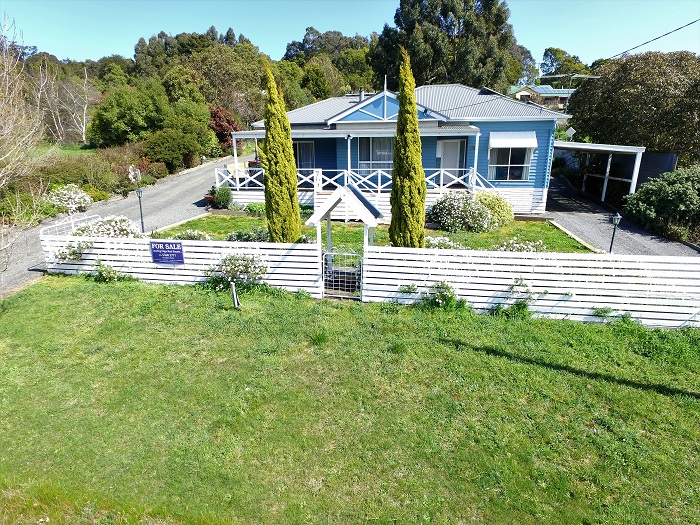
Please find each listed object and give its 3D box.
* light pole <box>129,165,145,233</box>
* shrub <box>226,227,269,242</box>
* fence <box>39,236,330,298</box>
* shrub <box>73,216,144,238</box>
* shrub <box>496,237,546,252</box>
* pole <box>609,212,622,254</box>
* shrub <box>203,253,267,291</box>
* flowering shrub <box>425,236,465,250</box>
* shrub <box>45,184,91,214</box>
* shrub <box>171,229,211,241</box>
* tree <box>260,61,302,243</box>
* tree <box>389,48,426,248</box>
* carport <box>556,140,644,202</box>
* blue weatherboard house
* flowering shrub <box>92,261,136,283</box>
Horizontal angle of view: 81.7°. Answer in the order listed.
[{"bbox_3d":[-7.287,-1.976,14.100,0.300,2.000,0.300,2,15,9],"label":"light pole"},{"bbox_3d":[-2.757,-0.504,11.043,1.100,0.972,0.900,2,15,9],"label":"shrub"},{"bbox_3d":[-4.567,0.082,10.561,7.863,1.379,0.120,2,15,9],"label":"fence"},{"bbox_3d":[-7.286,-0.812,12.200,1.900,1.150,1.400,2,15,9],"label":"shrub"},{"bbox_3d":[4.300,-0.129,10.200,1.350,1.000,1.100,2,15,9],"label":"shrub"},{"bbox_3d":[6.814,-0.546,10.456,0.230,1.511,0.230,2,15,9],"label":"pole"},{"bbox_3d":[-2.857,0.249,10.053,1.420,0.981,0.750,2,15,9],"label":"shrub"},{"bbox_3d":[2.454,-0.200,10.500,1.100,0.950,1.000,2,15,9],"label":"flowering shrub"},{"bbox_3d":[-11.764,-2.737,16.900,1.800,1.200,1.400,2,15,9],"label":"shrub"},{"bbox_3d":[-4.654,-0.563,11.800,1.200,0.950,1.000,2,15,9],"label":"shrub"},{"bbox_3d":[-1.675,-2.245,10.032,0.880,5.005,0.880,2,15,9],"label":"tree"},{"bbox_3d":[1.387,-2.203,9.524,0.880,5.156,0.880,2,15,9],"label":"tree"},{"bbox_3d":[11.458,-4.618,21.067,3.750,3.100,6.200,2,15,9],"label":"carport"},{"bbox_3d":[2.662,-6.486,22.336,15.100,6.300,11.500,2,15,9],"label":"blue weatherboard house"},{"bbox_3d":[-6.199,0.175,10.600,1.000,0.600,0.600,2,15,9],"label":"flowering shrub"}]

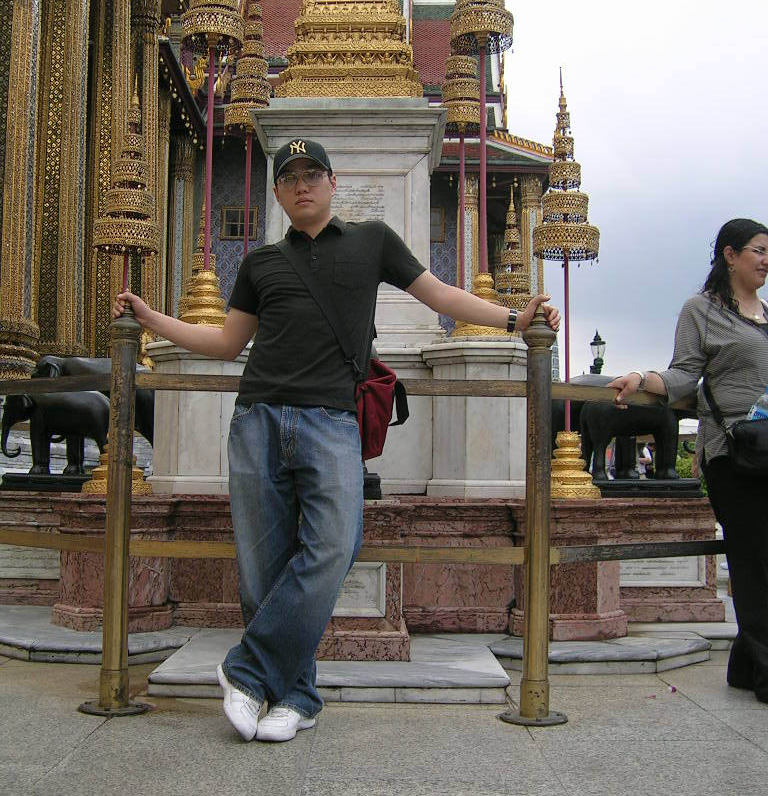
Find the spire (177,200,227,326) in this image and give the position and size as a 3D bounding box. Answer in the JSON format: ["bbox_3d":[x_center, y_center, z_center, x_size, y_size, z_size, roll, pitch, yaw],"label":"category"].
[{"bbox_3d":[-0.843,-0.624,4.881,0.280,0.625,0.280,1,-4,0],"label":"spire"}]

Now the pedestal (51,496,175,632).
[{"bbox_3d":[-1.137,0.690,4.444,0.500,0.552,0.460,1,-4,0],"label":"pedestal"}]

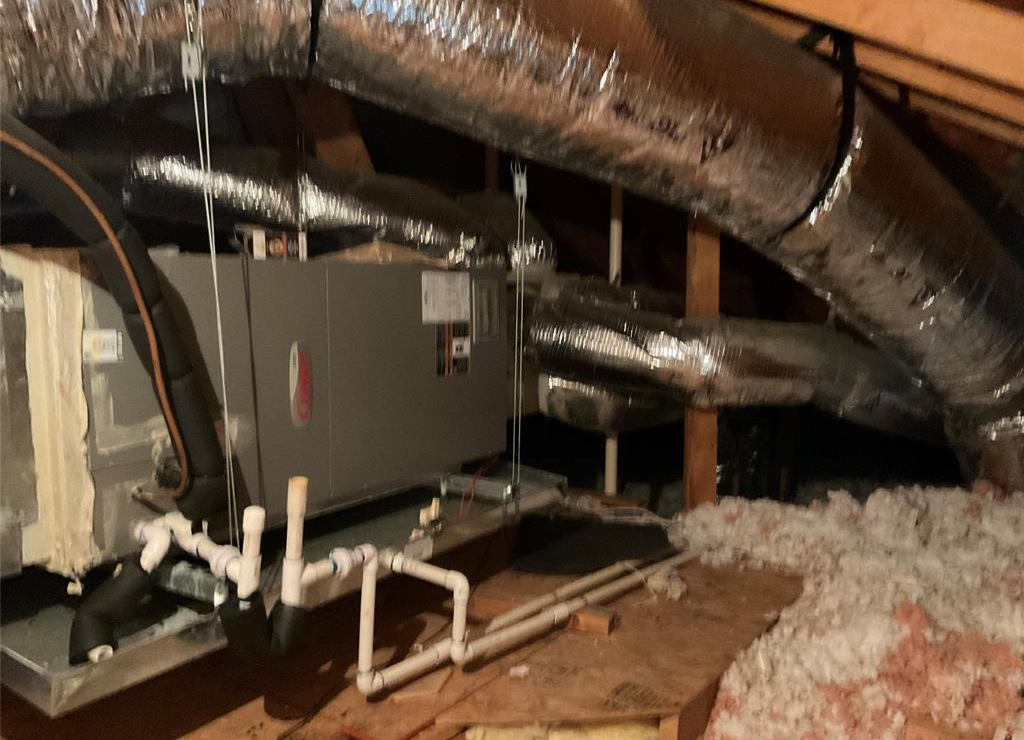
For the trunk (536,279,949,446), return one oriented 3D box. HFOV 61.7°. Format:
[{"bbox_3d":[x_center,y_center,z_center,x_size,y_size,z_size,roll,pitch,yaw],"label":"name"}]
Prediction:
[{"bbox_3d":[0.625,0.000,2.540,1.200,0.410,0.340,1,5,17],"label":"trunk"}]

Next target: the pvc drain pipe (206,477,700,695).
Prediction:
[{"bbox_3d":[0.017,0.375,1.992,0.175,0.479,1.648,4,6,40],"label":"pvc drain pipe"}]

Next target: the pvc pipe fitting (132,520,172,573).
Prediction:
[{"bbox_3d":[-0.576,0.281,1.375,0.068,0.085,0.055,3,5,28],"label":"pvc pipe fitting"}]

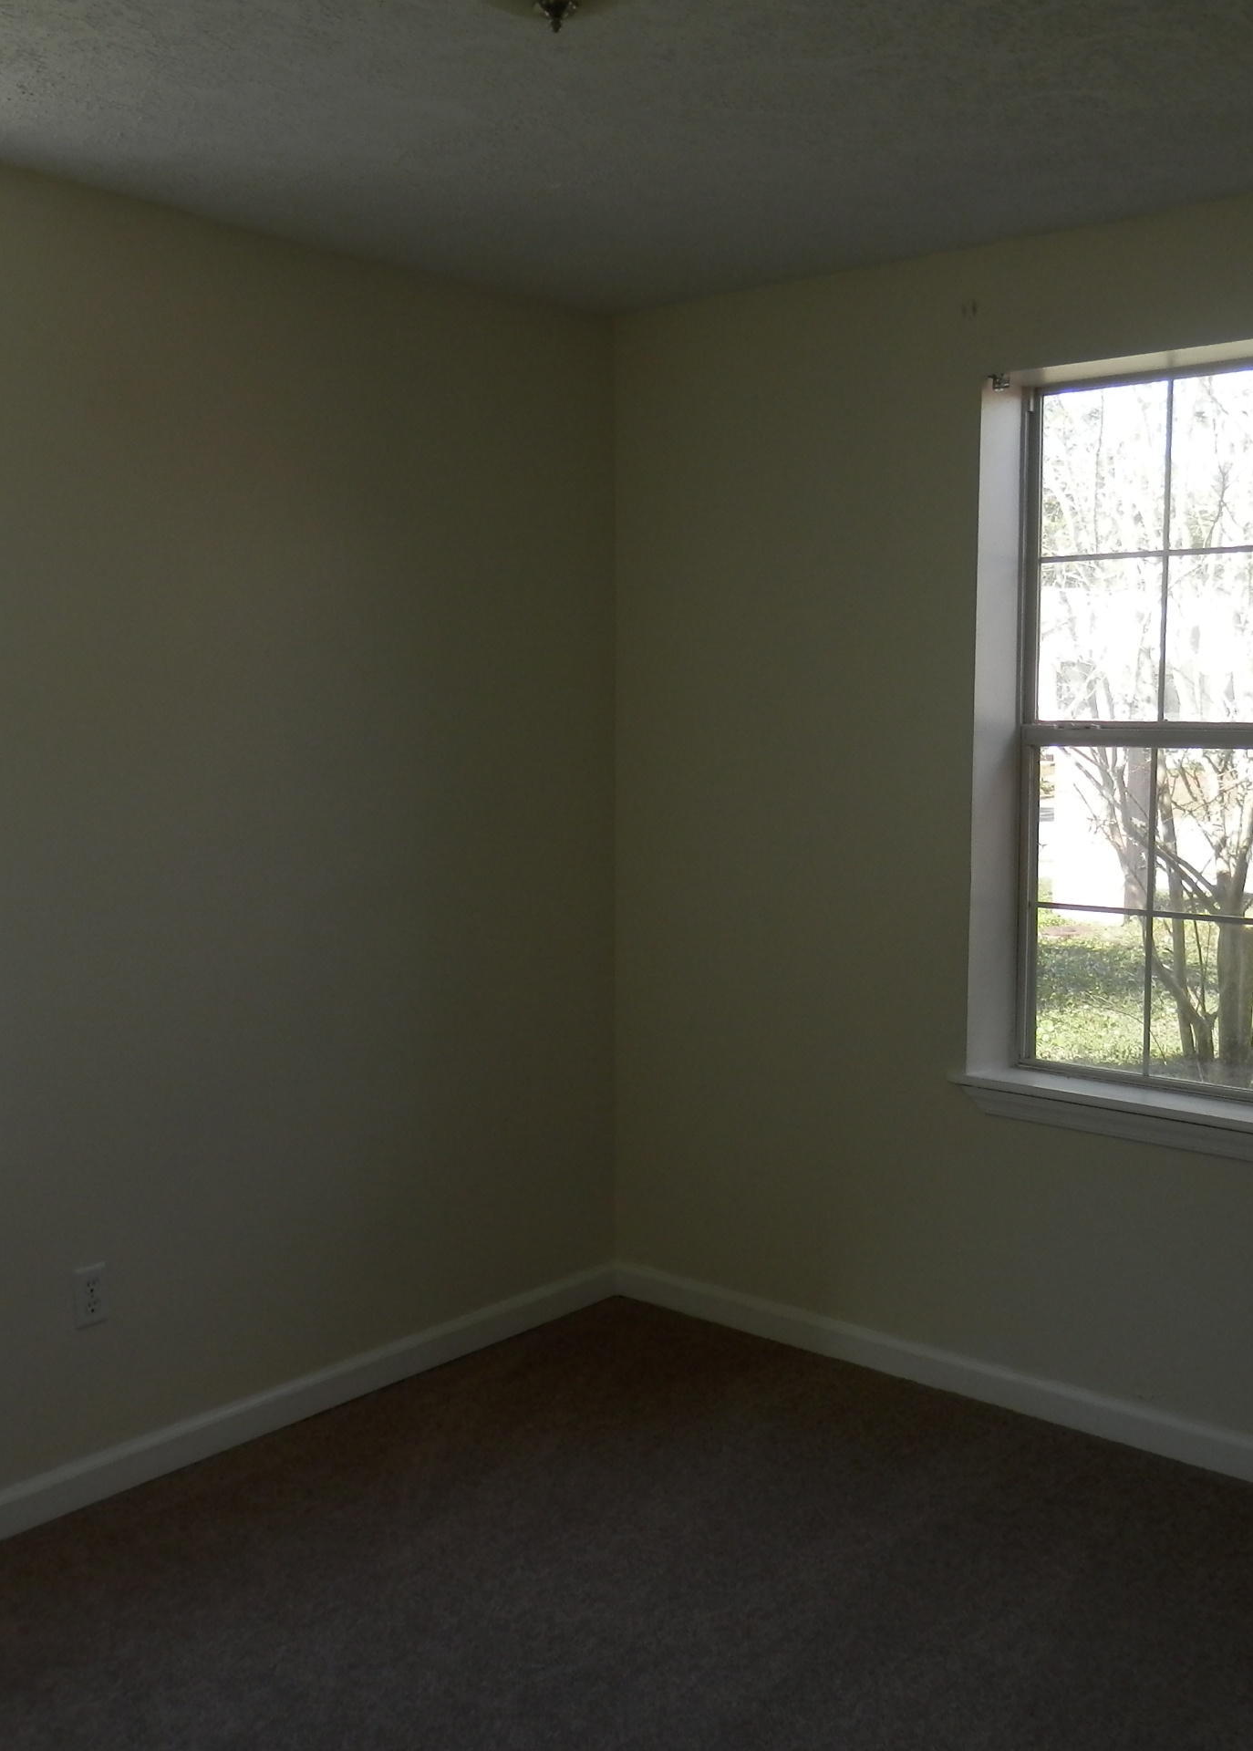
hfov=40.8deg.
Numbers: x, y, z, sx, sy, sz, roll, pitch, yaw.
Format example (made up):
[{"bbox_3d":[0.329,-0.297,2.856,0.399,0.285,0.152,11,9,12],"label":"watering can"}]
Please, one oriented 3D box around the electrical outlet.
[{"bbox_3d":[-0.992,0.784,3.137,0.008,0.114,0.070,5,7,40],"label":"electrical outlet"}]

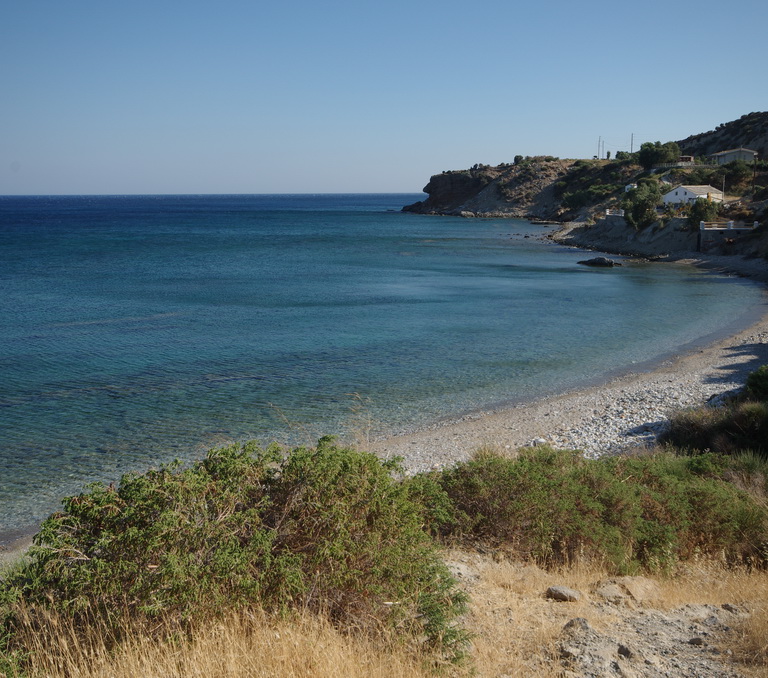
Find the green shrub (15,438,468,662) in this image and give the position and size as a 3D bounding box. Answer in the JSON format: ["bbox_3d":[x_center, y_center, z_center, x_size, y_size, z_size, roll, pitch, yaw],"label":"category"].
[{"bbox_3d":[-0.808,1.227,5.300,2.606,1.070,1.750,0,10,0],"label":"green shrub"}]

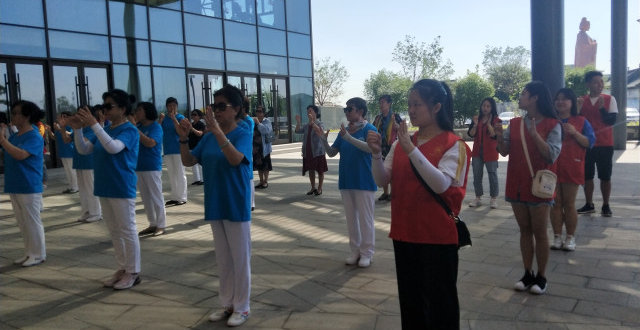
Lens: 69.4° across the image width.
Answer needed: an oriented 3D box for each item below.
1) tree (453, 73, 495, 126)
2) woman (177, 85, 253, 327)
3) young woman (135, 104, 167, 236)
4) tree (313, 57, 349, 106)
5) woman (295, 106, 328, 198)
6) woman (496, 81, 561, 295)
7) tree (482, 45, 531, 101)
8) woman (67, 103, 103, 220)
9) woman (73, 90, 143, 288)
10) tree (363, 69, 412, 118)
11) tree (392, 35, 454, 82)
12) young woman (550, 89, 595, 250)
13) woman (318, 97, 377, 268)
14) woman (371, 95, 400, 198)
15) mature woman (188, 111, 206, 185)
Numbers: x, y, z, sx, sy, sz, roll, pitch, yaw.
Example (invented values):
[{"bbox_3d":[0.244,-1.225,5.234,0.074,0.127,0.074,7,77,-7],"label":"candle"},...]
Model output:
[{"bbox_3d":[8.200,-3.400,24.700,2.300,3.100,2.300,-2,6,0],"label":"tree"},{"bbox_3d":[-0.680,0.280,3.060,0.500,1.600,0.450,4,8,42],"label":"woman"},{"bbox_3d":[-2.071,0.049,5.650,0.500,1.590,0.460,-5,7,-30],"label":"young woman"},{"bbox_3d":[0.530,-5.800,37.000,3.500,5.600,3.500,-2,6,0],"label":"tree"},{"bbox_3d":[-0.147,-0.276,8.200,0.520,1.570,0.450,4,8,42],"label":"woman"},{"bbox_3d":[1.610,0.180,3.500,0.440,1.610,0.500,-7,8,-39],"label":"woman"},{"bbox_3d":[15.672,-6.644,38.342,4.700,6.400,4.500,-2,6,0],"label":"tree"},{"bbox_3d":[-3.220,-0.010,6.400,0.480,1.570,0.450,3,8,40],"label":"woman"},{"bbox_3d":[-1.823,0.215,3.960,0.560,1.620,0.500,-6,8,-37],"label":"woman"},{"bbox_3d":[3.600,-3.500,25.000,2.700,3.200,2.700,-2,6,0],"label":"tree"},{"bbox_3d":[6.500,-5.000,29.000,3.900,5.800,3.900,-2,6,0],"label":"tree"},{"bbox_3d":[2.531,0.044,4.650,0.420,1.580,0.500,-8,9,-44],"label":"young woman"},{"bbox_3d":[0.265,0.166,4.360,0.520,1.560,0.500,-7,8,-41],"label":"woman"},{"bbox_3d":[1.070,-0.295,7.400,0.520,1.640,0.420,2,7,32],"label":"woman"},{"bbox_3d":[-2.540,-0.388,9.600,0.480,1.570,0.450,4,8,40],"label":"mature woman"}]

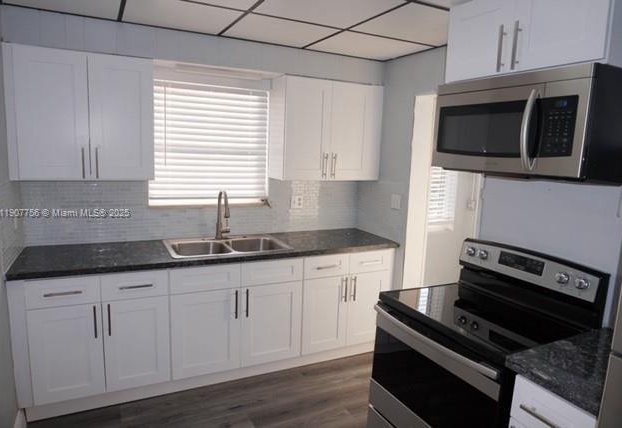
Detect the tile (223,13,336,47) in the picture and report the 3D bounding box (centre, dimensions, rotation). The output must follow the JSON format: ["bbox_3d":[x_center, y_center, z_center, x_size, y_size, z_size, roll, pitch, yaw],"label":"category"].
[{"bbox_3d":[-0.199,-1.165,2.737,0.615,0.017,0.612,-2,10,-26],"label":"tile"}]

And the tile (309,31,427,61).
[{"bbox_3d":[0.404,-1.187,3.029,0.725,0.017,0.612,-2,10,-26],"label":"tile"}]

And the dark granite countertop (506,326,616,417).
[{"bbox_3d":[1.069,0.549,1.538,0.643,0.036,0.334,-2,10,-26],"label":"dark granite countertop"}]

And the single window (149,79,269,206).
[{"bbox_3d":[-0.759,-0.514,3.274,0.918,0.909,0.052,-2,10,-26],"label":"single window"}]

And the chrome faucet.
[{"bbox_3d":[-0.628,0.020,3.192,0.110,0.375,0.261,-2,10,-26],"label":"chrome faucet"}]

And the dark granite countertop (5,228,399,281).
[{"bbox_3d":[-0.595,0.246,3.094,2.546,0.034,0.661,-2,10,-26],"label":"dark granite countertop"}]

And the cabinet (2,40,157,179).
[{"bbox_3d":[-1.439,-0.613,2.733,0.793,0.769,0.305,-2,10,-26],"label":"cabinet"}]

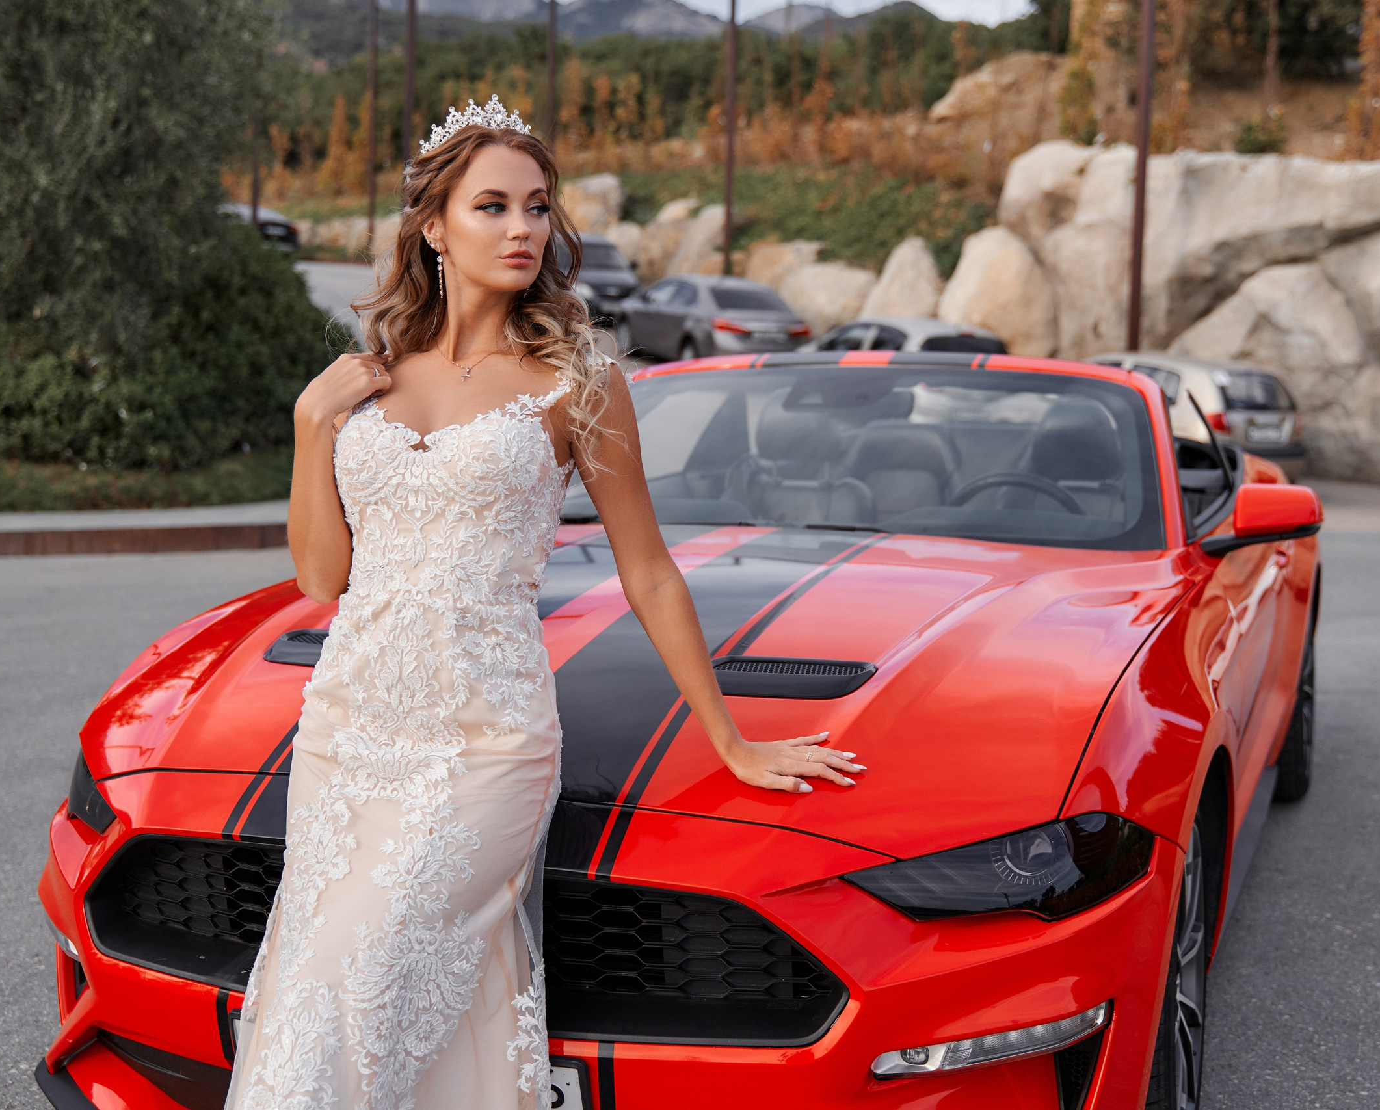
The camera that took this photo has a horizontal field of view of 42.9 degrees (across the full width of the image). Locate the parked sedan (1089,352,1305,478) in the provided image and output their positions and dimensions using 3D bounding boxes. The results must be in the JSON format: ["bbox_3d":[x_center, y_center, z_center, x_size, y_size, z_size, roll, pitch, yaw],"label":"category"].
[{"bbox_3d":[5.050,-1.530,20.200,1.680,1.490,3.850,-4,9,-37],"label":"parked sedan"}]

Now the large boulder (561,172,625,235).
[{"bbox_3d":[-2.300,-8.100,41.000,1.650,1.650,1.500,1,5,-3],"label":"large boulder"}]

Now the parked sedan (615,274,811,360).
[{"bbox_3d":[0.274,-3.679,28.118,1.776,1.465,4.620,0,11,-24],"label":"parked sedan"}]

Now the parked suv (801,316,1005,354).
[{"bbox_3d":[2.700,-2.670,25.100,1.720,1.470,4.200,-1,12,-28],"label":"parked suv"}]

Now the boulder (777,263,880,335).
[{"bbox_3d":[2.430,-4.300,30.800,1.850,1.750,1.500,2,5,4],"label":"boulder"}]

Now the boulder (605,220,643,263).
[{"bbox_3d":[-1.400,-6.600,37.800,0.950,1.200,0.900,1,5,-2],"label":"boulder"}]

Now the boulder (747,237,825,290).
[{"bbox_3d":[1.643,-4.813,30.200,1.500,1.200,1.200,2,6,18],"label":"boulder"}]

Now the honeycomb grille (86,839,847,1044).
[{"bbox_3d":[-0.355,0.491,2.326,1.170,0.215,0.160,1,6,22],"label":"honeycomb grille"}]

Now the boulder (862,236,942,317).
[{"bbox_3d":[3.470,-4.100,29.000,1.450,2.300,1.300,2,5,7],"label":"boulder"}]

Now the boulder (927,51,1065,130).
[{"bbox_3d":[6.329,-9.439,36.000,2.900,1.750,2.200,2,6,18],"label":"boulder"}]

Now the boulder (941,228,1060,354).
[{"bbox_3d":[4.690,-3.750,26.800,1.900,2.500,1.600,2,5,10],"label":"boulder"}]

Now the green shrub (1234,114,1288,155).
[{"bbox_3d":[7.900,-5.790,24.300,0.760,0.600,0.700,3,6,17],"label":"green shrub"}]

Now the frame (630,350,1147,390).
[{"bbox_3d":[0.439,-0.447,4.251,1.270,0.100,0.200,1,6,22],"label":"frame"}]

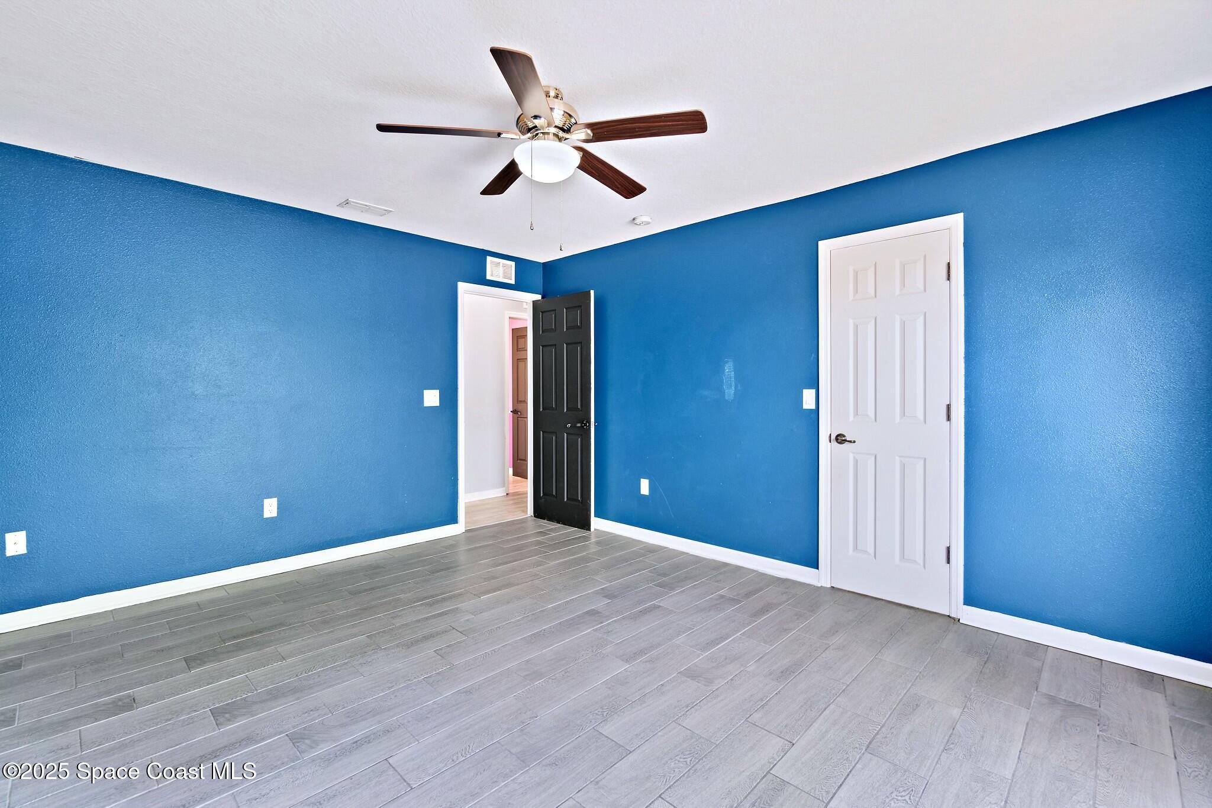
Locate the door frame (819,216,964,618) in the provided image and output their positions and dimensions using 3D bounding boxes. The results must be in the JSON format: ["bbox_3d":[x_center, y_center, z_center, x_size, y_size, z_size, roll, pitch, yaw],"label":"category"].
[{"bbox_3d":[1.616,0.072,2.919,0.748,2.166,0.060,1,1,43],"label":"door frame"}]

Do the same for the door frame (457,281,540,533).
[{"bbox_3d":[-0.976,0.030,4.669,0.896,2.166,0.120,-1,1,-45],"label":"door frame"}]

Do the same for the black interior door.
[{"bbox_3d":[-0.403,0.056,4.603,0.762,2.071,0.050,1,1,42],"label":"black interior door"}]

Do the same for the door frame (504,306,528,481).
[{"bbox_3d":[-0.922,-0.010,6.247,0.800,2.162,0.100,-1,1,-45],"label":"door frame"}]

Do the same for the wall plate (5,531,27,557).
[{"bbox_3d":[-3.024,0.718,2.590,0.069,0.115,0.012,-1,1,-45],"label":"wall plate"}]

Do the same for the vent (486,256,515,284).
[{"bbox_3d":[-0.958,-1.222,4.630,0.301,0.208,0.025,-1,1,-45],"label":"vent"}]

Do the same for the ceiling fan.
[{"bbox_3d":[-0.244,-1.121,2.130,1.310,0.385,1.290,0,1,0],"label":"ceiling fan"}]

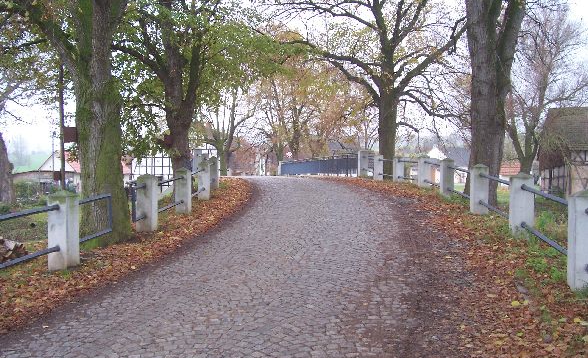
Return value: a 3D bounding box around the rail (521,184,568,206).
[{"bbox_3d":[3.190,0.218,6.970,0.060,0.060,2.570,0,4,10],"label":"rail"}]

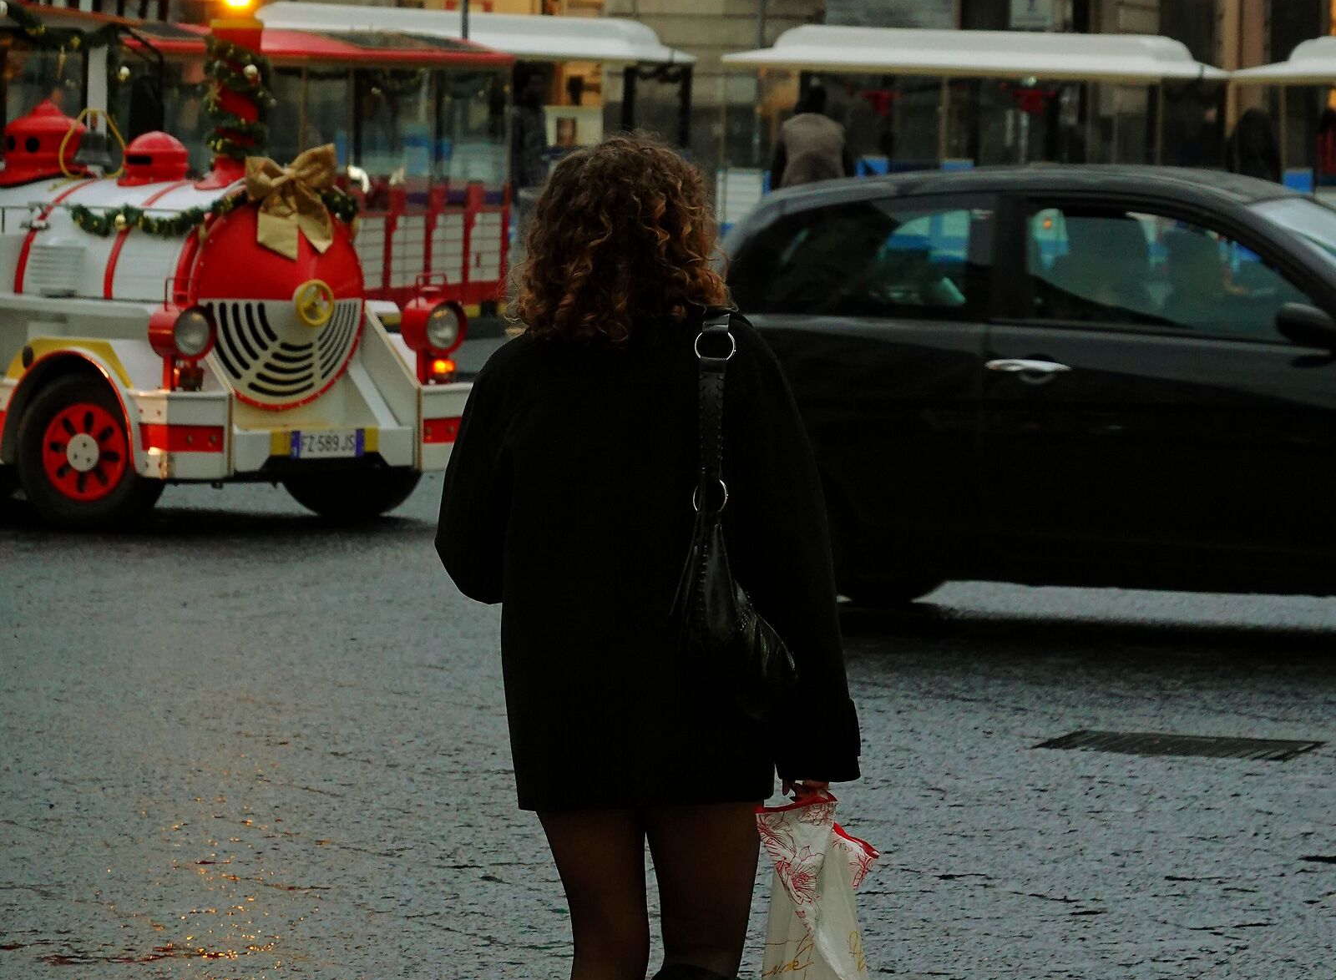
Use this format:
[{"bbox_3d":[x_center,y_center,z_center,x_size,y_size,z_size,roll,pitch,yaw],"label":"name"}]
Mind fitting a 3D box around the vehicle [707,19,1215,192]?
[{"bbox_3d":[3.075,-3.379,75.000,4.750,2.450,1.750,2,3,22],"label":"vehicle"}]

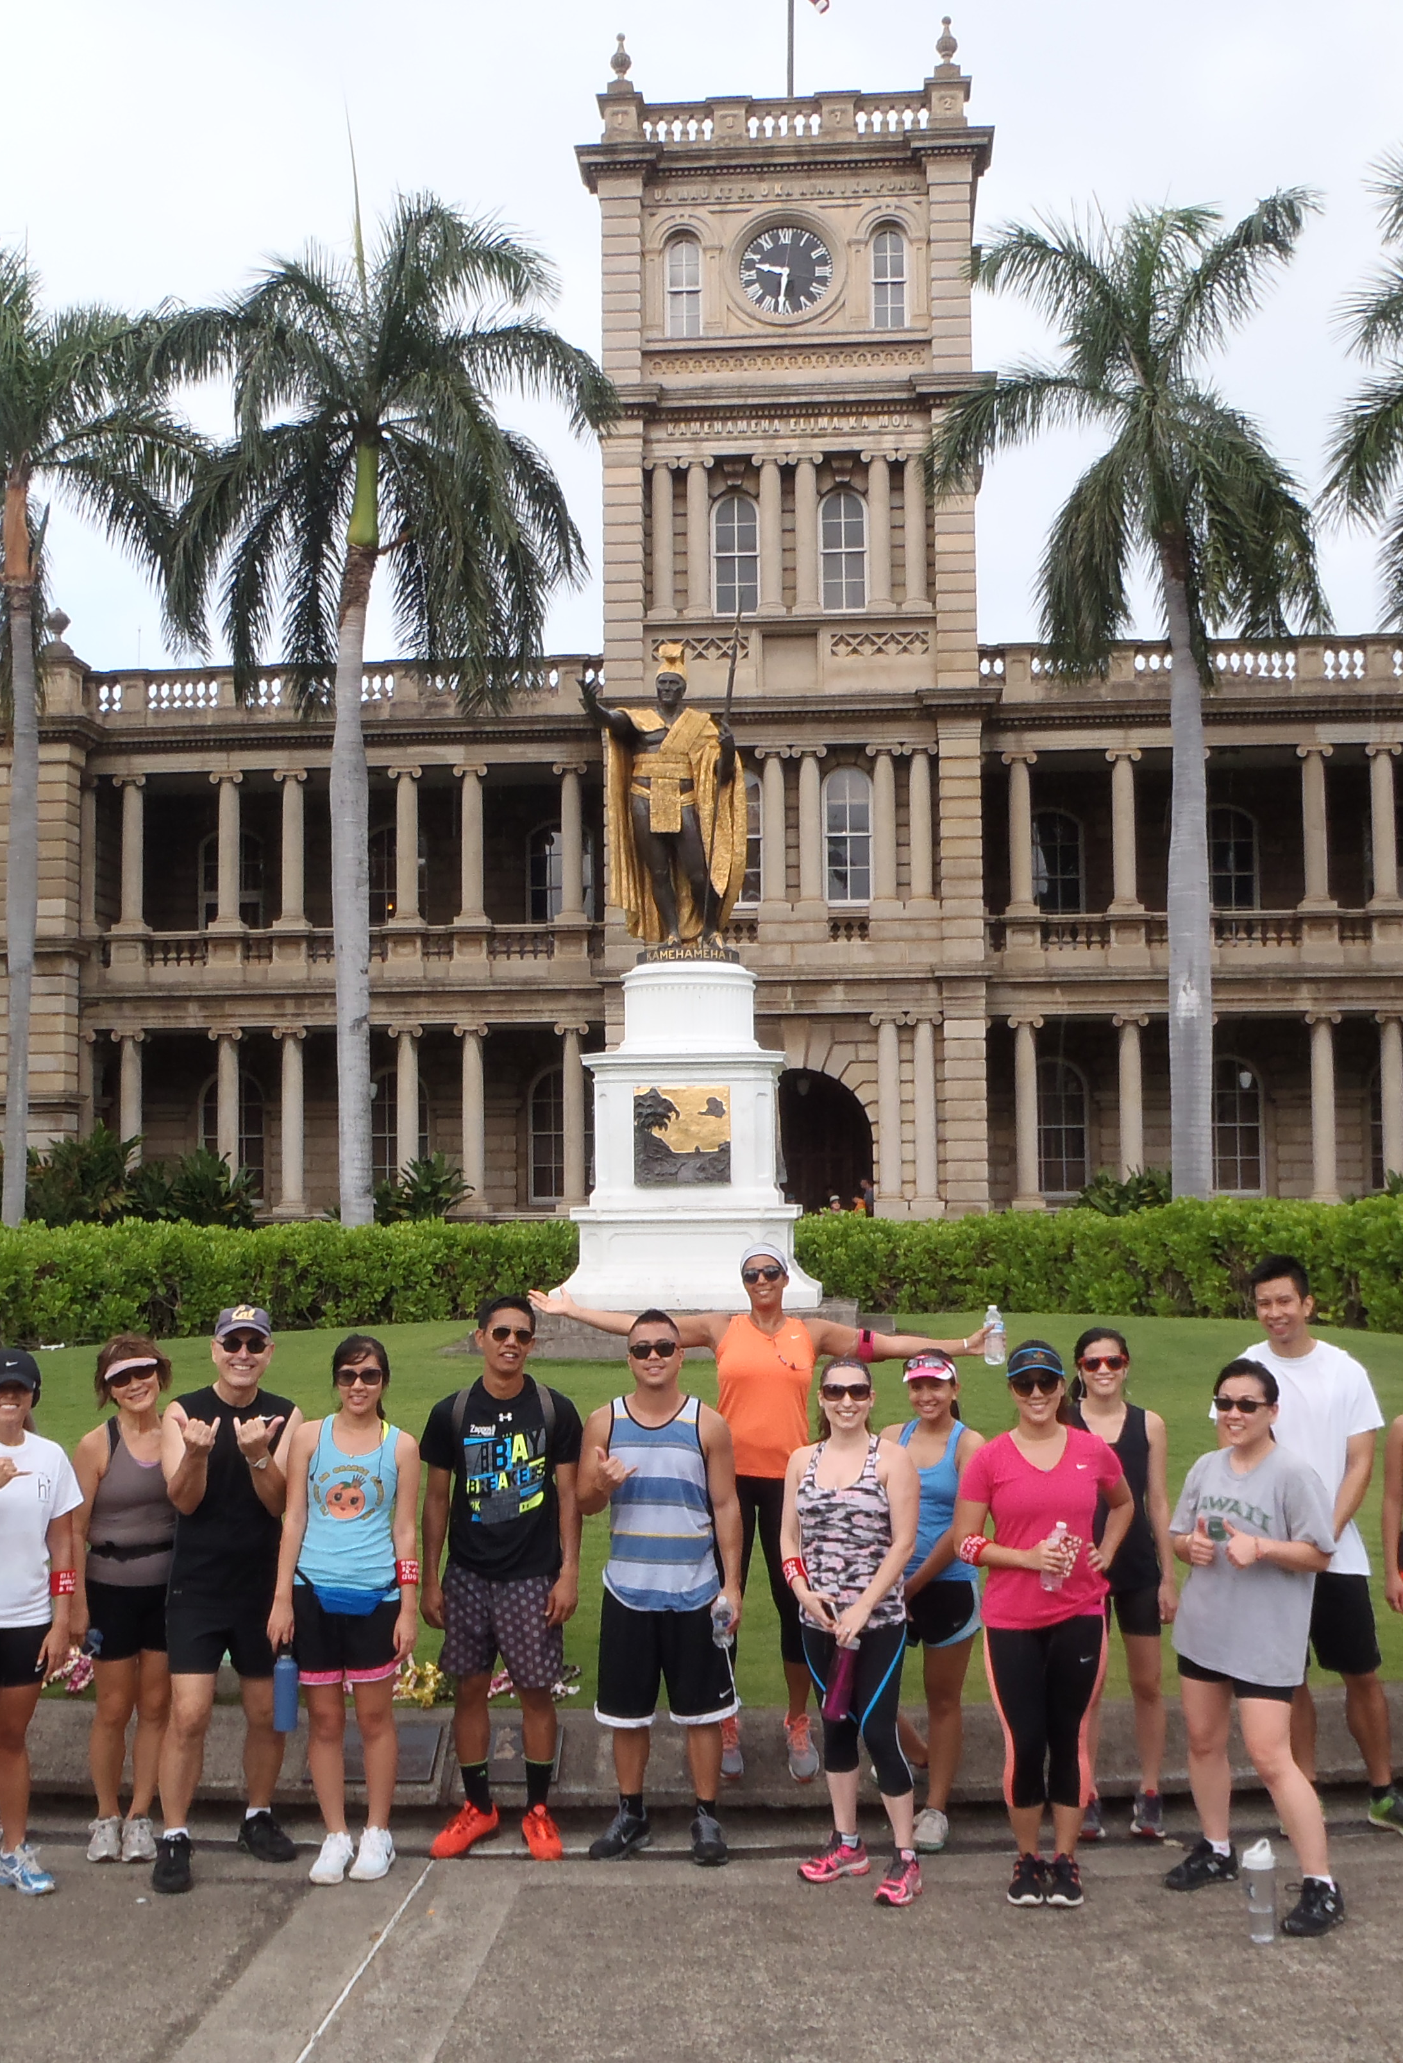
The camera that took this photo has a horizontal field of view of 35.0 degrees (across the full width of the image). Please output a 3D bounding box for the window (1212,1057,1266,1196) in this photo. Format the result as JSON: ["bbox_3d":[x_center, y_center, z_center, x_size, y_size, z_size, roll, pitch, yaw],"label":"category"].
[{"bbox_3d":[10.735,1.900,44.467,0.983,2.798,0.250,-1,-3,5],"label":"window"}]

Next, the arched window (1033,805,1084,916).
[{"bbox_3d":[7.260,-3.213,46.406,1.400,2.890,0.250,-1,-4,5],"label":"arched window"}]

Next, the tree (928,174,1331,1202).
[{"bbox_3d":[5.783,-3.960,29.778,5.300,14.411,5.600,-1,-3,5],"label":"tree"}]

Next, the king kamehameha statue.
[{"bbox_3d":[-0.314,-1.924,18.622,1.319,2.602,1.050,-1,-3,5],"label":"king kamehameha statue"}]

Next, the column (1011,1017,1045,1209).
[{"bbox_3d":[6.592,1.630,44.981,0.680,3.867,0.650,-1,-4,5],"label":"column"}]

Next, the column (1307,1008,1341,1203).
[{"bbox_3d":[12.482,1.540,44.470,0.680,3.867,0.650,-1,-4,5],"label":"column"}]

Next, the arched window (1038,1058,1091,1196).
[{"bbox_3d":[7.303,1.912,44.754,1.012,2.816,0.250,-1,-3,5],"label":"arched window"}]

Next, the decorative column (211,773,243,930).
[{"bbox_3d":[-9.080,-3.401,42.596,0.557,3.031,0.557,-1,-3,5],"label":"decorative column"}]

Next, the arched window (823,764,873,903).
[{"bbox_3d":[2.700,-3.624,41.118,0.875,2.551,0.250,-1,-3,5],"label":"arched window"}]

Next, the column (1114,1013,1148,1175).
[{"bbox_3d":[8.675,1.598,44.800,0.680,3.867,0.650,-1,-4,5],"label":"column"}]

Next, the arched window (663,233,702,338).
[{"bbox_3d":[-0.336,-14.451,43.170,0.670,2.030,0.250,-1,-4,5],"label":"arched window"}]

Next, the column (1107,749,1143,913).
[{"bbox_3d":[8.620,-4.056,45.149,0.680,3.348,0.650,-1,-4,5],"label":"column"}]

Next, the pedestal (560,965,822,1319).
[{"bbox_3d":[-0.118,0.883,18.850,2.170,2.830,2.150,-1,-4,5],"label":"pedestal"}]

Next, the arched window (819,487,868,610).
[{"bbox_3d":[2.659,-8.959,41.411,0.886,2.268,0.250,-1,-3,5],"label":"arched window"}]

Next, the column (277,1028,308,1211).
[{"bbox_3d":[-7.776,1.691,42.211,0.520,3.526,0.520,-1,-3,5],"label":"column"}]

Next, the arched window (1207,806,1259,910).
[{"bbox_3d":[11.581,-3.523,49.296,1.522,3.018,0.250,-1,-4,5],"label":"arched window"}]

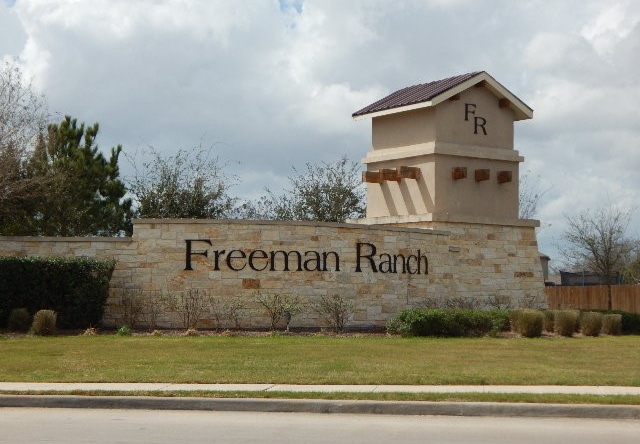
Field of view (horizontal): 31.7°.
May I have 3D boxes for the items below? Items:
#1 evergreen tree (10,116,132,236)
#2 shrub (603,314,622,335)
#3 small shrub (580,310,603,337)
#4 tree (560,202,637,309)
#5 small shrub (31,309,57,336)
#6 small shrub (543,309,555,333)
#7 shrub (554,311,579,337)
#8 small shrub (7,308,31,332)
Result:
[{"bbox_3d":[-9.289,-0.071,42.086,4.543,7.793,4.180,0,-4,0],"label":"evergreen tree"},{"bbox_3d":[7.929,2.788,30.600,0.600,0.556,0.600,1,-4,0],"label":"shrub"},{"bbox_3d":[7.041,2.650,29.300,0.598,0.649,0.598,1,-4,0],"label":"small shrub"},{"bbox_3d":[12.391,1.729,50.000,3.369,5.098,3.369,1,-4,0],"label":"tree"},{"bbox_3d":[-6.614,2.418,27.000,0.610,0.646,0.610,1,-4,0],"label":"small shrub"},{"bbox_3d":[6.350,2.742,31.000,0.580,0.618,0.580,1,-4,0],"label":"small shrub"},{"bbox_3d":[6.623,2.727,30.300,0.645,0.699,0.613,0,-4,0],"label":"shrub"},{"bbox_3d":[-8.341,2.725,31.200,0.664,0.664,0.631,0,-4,0],"label":"small shrub"}]

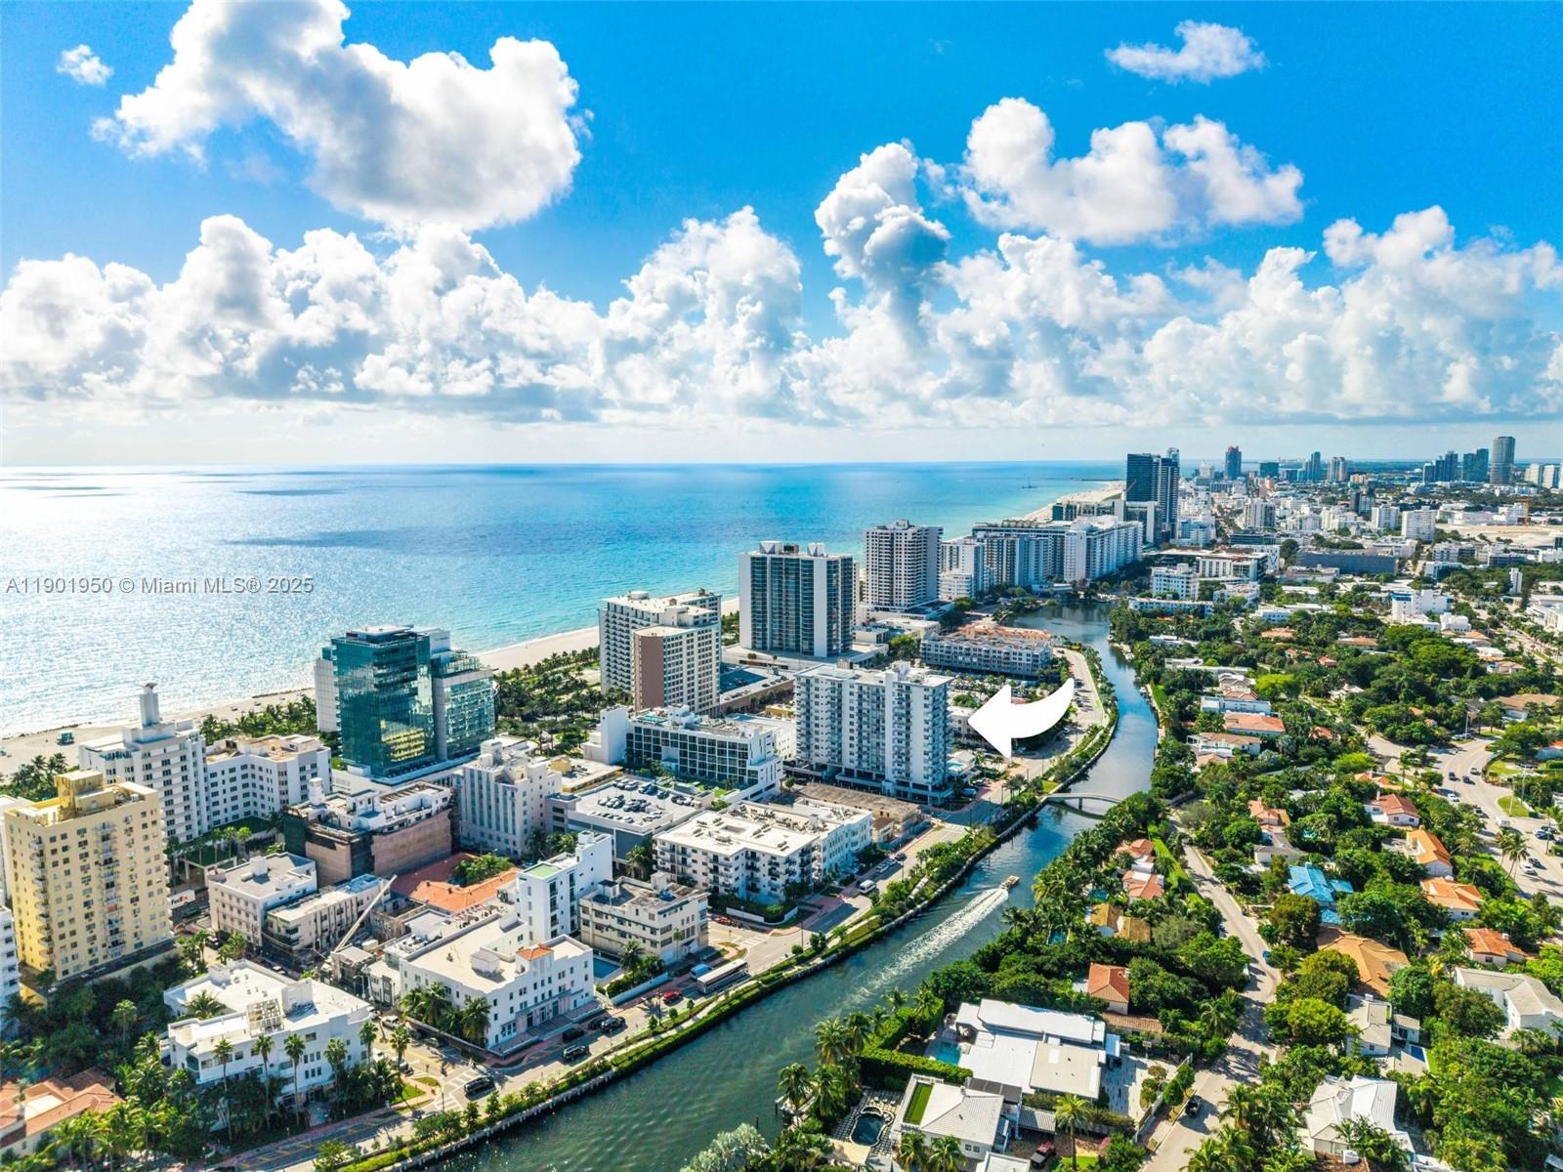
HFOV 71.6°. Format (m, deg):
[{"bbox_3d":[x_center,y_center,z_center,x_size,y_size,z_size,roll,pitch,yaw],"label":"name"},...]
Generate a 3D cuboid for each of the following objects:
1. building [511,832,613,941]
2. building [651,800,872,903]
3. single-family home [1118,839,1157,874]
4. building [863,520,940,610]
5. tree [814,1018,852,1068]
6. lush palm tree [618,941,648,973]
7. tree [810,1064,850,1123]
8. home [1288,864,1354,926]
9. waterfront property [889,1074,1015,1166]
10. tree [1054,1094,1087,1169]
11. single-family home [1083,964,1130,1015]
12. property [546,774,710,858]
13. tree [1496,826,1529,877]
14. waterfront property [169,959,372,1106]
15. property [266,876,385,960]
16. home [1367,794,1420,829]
[{"bbox_3d":[-53.390,74.260,268.270,9.500,20.000,25.000,3,8,28],"label":"building"},{"bbox_3d":[-4.010,73.110,305.220,41.260,13.000,49.600,4,8,32],"label":"building"},{"bbox_3d":[99.390,74.890,304.260,11.000,6.600,12.000,2,7,19],"label":"single-family home"},{"bbox_3d":[91.570,-15.280,822.590,36.920,65.500,52.110,4,8,32],"label":"building"},{"bbox_3d":[9.860,87.920,205.570,7.400,12.800,7.400,0,7,0],"label":"tree"},{"bbox_3d":[-32.770,82.660,241.410,6.200,7.200,6.200,0,7,0],"label":"lush palm tree"},{"bbox_3d":[8.650,87.520,187.220,6.500,10.000,6.500,0,7,0],"label":"tree"},{"bbox_3d":[137.650,78.230,274.880,15.000,6.600,26.000,2,7,19],"label":"home"},{"bbox_3d":[29.050,90.750,185.300,16.860,5.800,14.940,2,7,21],"label":"waterfront property"},{"bbox_3d":[46.740,87.780,174.040,5.000,12.200,5.000,0,7,0],"label":"tree"},{"bbox_3d":[66.780,84.230,223.930,8.800,7.300,13.500,2,7,16],"label":"single-family home"},{"bbox_3d":[-44.550,70.940,325.540,41.620,13.000,35.610,4,8,31],"label":"property"},{"bbox_3d":[199.250,72.460,294.990,7.200,12.800,7.200,0,7,0],"label":"tree"},{"bbox_3d":[-99.380,84.550,207.090,29.760,14.500,39.220,-6,9,-40],"label":"waterfront property"},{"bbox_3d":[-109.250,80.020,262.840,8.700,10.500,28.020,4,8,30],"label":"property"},{"bbox_3d":[200.150,72.790,356.870,13.500,5.800,20.000,2,7,19],"label":"home"}]

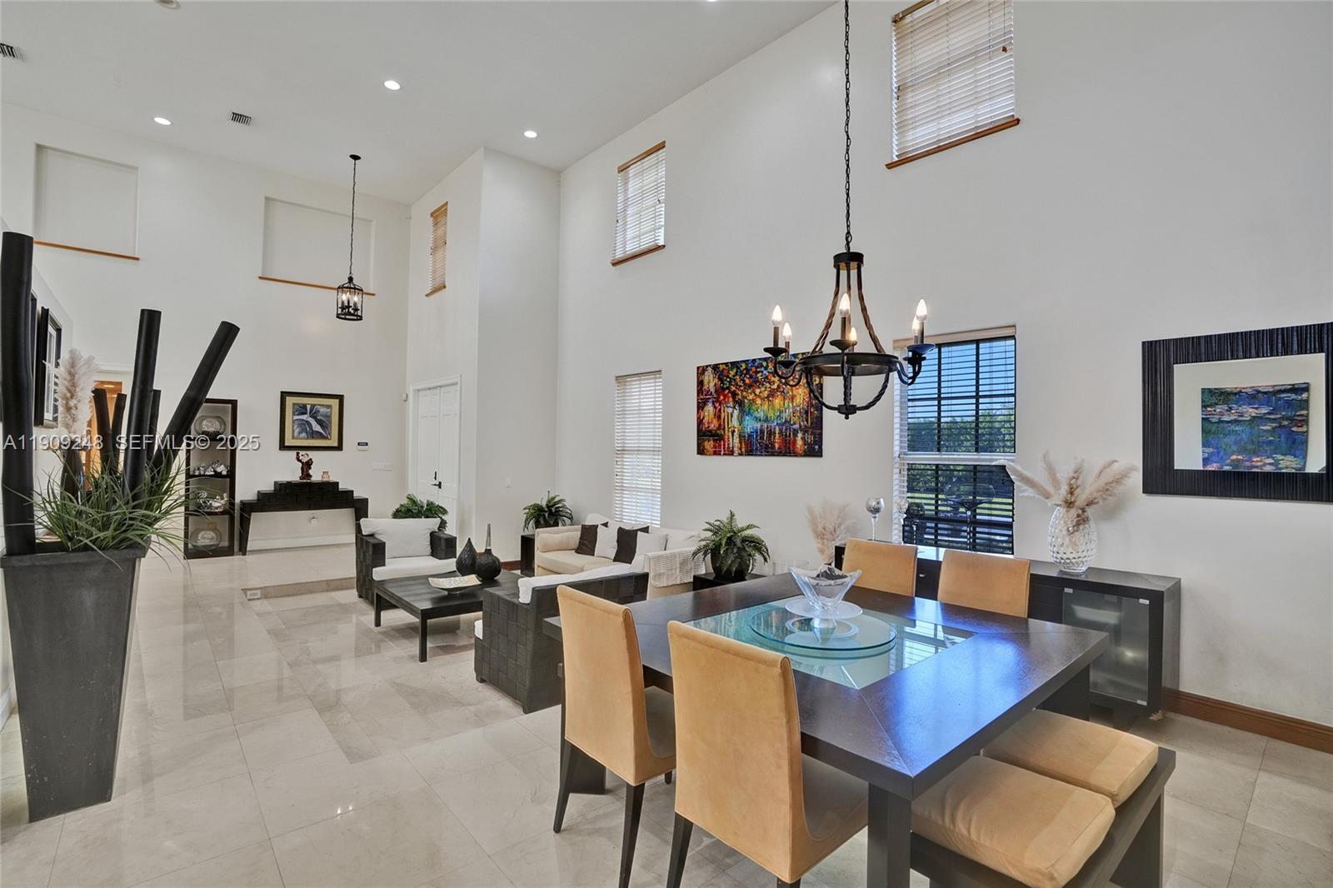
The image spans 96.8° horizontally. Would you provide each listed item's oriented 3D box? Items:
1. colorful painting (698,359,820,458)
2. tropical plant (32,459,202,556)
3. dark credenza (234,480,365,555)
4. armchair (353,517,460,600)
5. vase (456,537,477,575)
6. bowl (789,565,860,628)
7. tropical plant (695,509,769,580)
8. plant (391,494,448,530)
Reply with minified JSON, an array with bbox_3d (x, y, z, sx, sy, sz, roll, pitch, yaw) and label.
[{"bbox_3d":[0.876,-0.359,6.047,0.040,0.967,1.643,1,-1,-41],"label":"colorful painting"},{"bbox_3d":[-2.430,0.279,2.600,0.580,0.410,0.560,1,-1,-41],"label":"tropical plant"},{"bbox_3d":[-5.317,1.037,8.758,1.620,1.000,0.390,1,-1,-41],"label":"dark credenza"},{"bbox_3d":[-2.853,1.284,6.604,0.900,0.830,0.820,1,-1,-41],"label":"armchair"},{"bbox_3d":[-1.969,1.123,5.929,0.260,0.390,0.260,1,-1,-41],"label":"vase"},{"bbox_3d":[0.674,0.660,2.520,0.320,0.225,0.320,1,0,15],"label":"bowl"},{"bbox_3d":[0.617,0.940,5.561,0.700,0.650,0.700,1,0,0],"label":"tropical plant"},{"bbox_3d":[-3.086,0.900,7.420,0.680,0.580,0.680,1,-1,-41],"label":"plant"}]

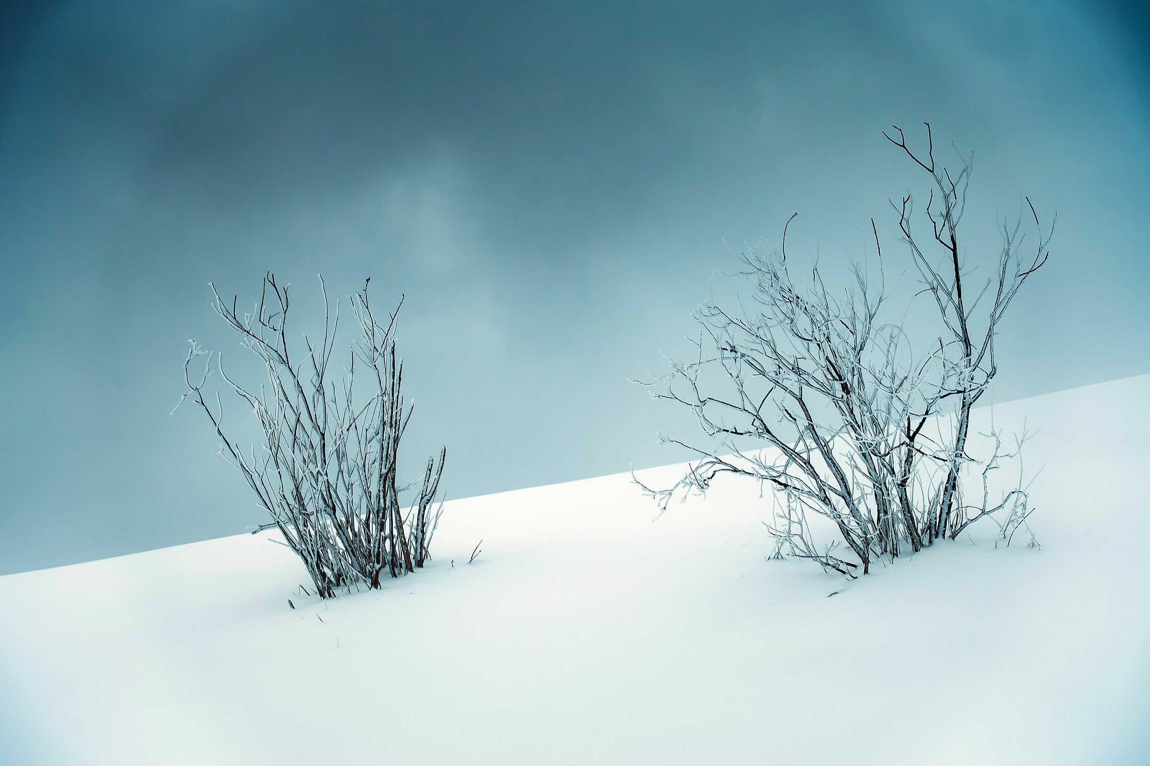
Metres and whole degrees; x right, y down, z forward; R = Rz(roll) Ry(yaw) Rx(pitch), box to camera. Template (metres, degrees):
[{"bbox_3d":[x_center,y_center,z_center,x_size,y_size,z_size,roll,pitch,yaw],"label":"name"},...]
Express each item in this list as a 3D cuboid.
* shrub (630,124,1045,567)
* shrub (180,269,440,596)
[{"bbox_3d":[1.273,-0.155,9.200,1.956,2.135,1.600,0,0,0],"label":"shrub"},{"bbox_3d":[-1.218,0.241,9.000,1.245,1.495,1.000,0,0,0],"label":"shrub"}]

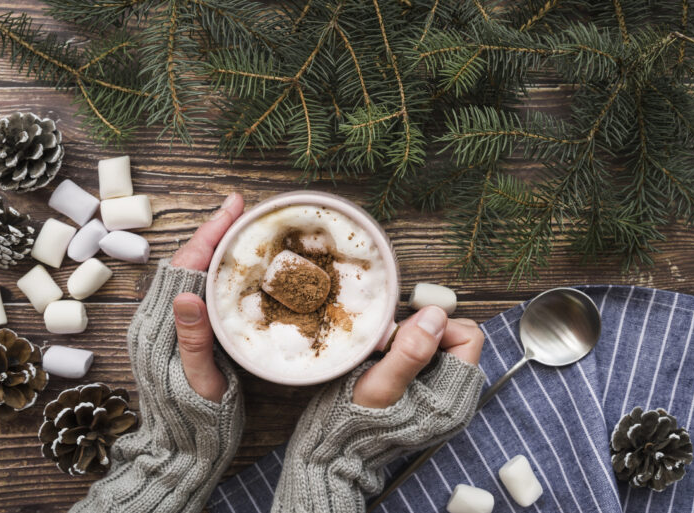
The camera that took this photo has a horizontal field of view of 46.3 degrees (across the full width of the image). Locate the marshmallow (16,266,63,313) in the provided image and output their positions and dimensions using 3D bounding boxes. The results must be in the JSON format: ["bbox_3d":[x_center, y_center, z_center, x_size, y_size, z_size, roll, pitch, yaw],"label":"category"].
[{"bbox_3d":[-0.204,0.021,0.539,0.021,0.021,0.026,-38,90,0],"label":"marshmallow"}]

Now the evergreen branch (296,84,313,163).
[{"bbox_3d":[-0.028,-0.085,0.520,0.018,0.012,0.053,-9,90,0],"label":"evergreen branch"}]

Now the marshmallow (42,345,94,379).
[{"bbox_3d":[-0.185,0.070,0.539,0.030,0.021,0.021,7,90,0],"label":"marshmallow"}]

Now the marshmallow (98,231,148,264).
[{"bbox_3d":[-0.148,-0.007,0.540,0.032,0.021,0.018,14,90,0],"label":"marshmallow"}]

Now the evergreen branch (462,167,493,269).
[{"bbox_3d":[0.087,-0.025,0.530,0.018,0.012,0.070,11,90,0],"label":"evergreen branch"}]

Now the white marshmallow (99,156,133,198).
[{"bbox_3d":[-0.154,-0.052,0.540,0.021,0.020,0.027,-4,90,0],"label":"white marshmallow"}]

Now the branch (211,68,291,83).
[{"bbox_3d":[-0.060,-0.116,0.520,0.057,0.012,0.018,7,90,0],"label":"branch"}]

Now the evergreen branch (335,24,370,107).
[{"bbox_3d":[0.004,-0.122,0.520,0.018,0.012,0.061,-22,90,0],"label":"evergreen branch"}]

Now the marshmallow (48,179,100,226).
[{"bbox_3d":[-0.181,-0.036,0.540,0.028,0.020,0.021,36,90,0],"label":"marshmallow"}]

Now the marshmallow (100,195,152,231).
[{"bbox_3d":[-0.147,-0.029,0.539,0.030,0.021,0.021,-5,90,0],"label":"marshmallow"}]

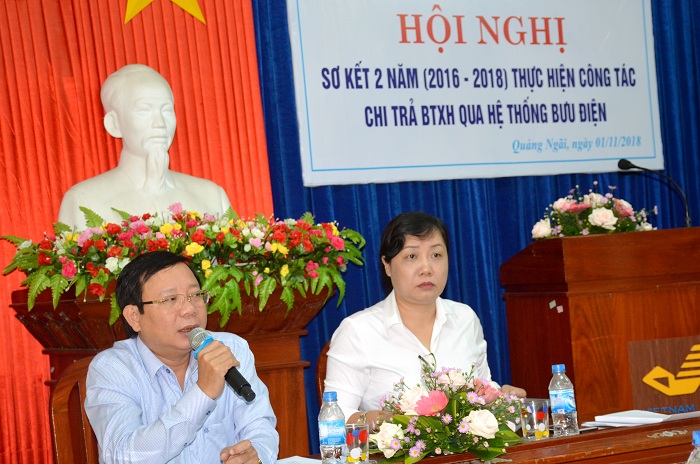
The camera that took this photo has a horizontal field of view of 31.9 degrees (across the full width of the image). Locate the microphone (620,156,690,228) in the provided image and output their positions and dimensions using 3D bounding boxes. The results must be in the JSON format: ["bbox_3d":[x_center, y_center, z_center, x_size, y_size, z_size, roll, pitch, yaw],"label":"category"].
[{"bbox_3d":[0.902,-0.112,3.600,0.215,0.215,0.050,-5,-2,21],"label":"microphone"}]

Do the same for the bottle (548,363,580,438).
[{"bbox_3d":[0.493,0.390,2.830,0.060,0.168,0.060,-5,-2,0],"label":"bottle"}]

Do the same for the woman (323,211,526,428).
[{"bbox_3d":[0.229,0.593,3.041,0.520,1.300,0.720,-4,-2,-26],"label":"woman"}]

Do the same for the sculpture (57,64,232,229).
[{"bbox_3d":[-0.716,-0.209,4.300,0.570,0.750,0.330,-4,-2,-29],"label":"sculpture"}]

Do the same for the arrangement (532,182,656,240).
[{"bbox_3d":[0.707,-0.060,3.520,0.345,0.160,0.250,-4,-2,-13],"label":"arrangement"}]

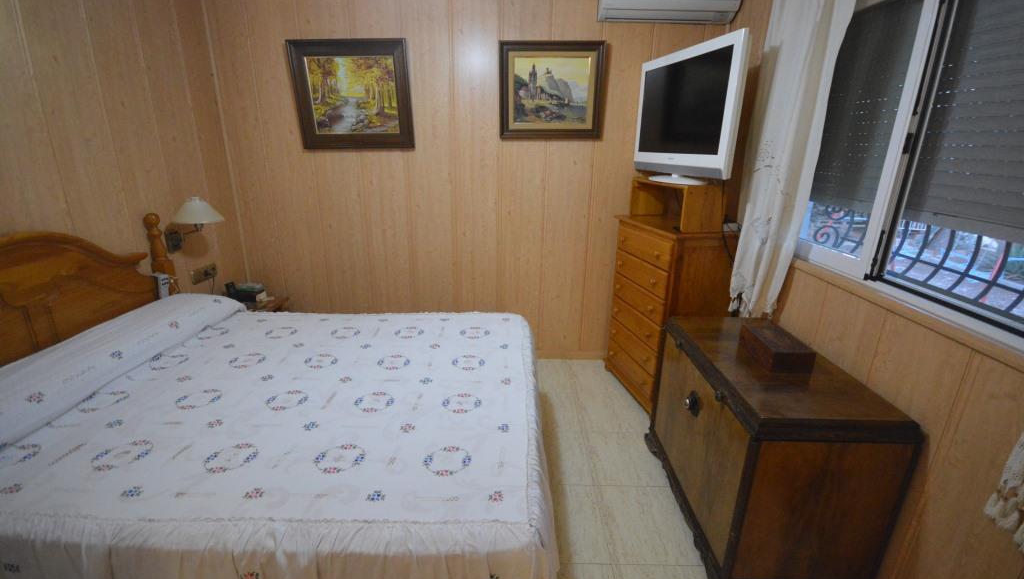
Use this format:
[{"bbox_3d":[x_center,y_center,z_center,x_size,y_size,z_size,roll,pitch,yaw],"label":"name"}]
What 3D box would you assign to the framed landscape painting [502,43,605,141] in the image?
[{"bbox_3d":[0.249,-1.224,2.641,0.643,0.556,0.046,1,19,1],"label":"framed landscape painting"}]

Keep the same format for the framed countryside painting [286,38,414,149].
[{"bbox_3d":[-1.002,-1.215,2.682,0.721,0.632,0.046,1,19,1],"label":"framed countryside painting"}]

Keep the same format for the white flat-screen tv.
[{"bbox_3d":[0.944,-0.925,2.325,0.255,0.668,0.918,-4,19,-11],"label":"white flat-screen tv"}]

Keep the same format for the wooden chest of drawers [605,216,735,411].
[{"bbox_3d":[0.958,0.137,2.683,0.428,1.102,0.658,-5,19,-14],"label":"wooden chest of drawers"}]

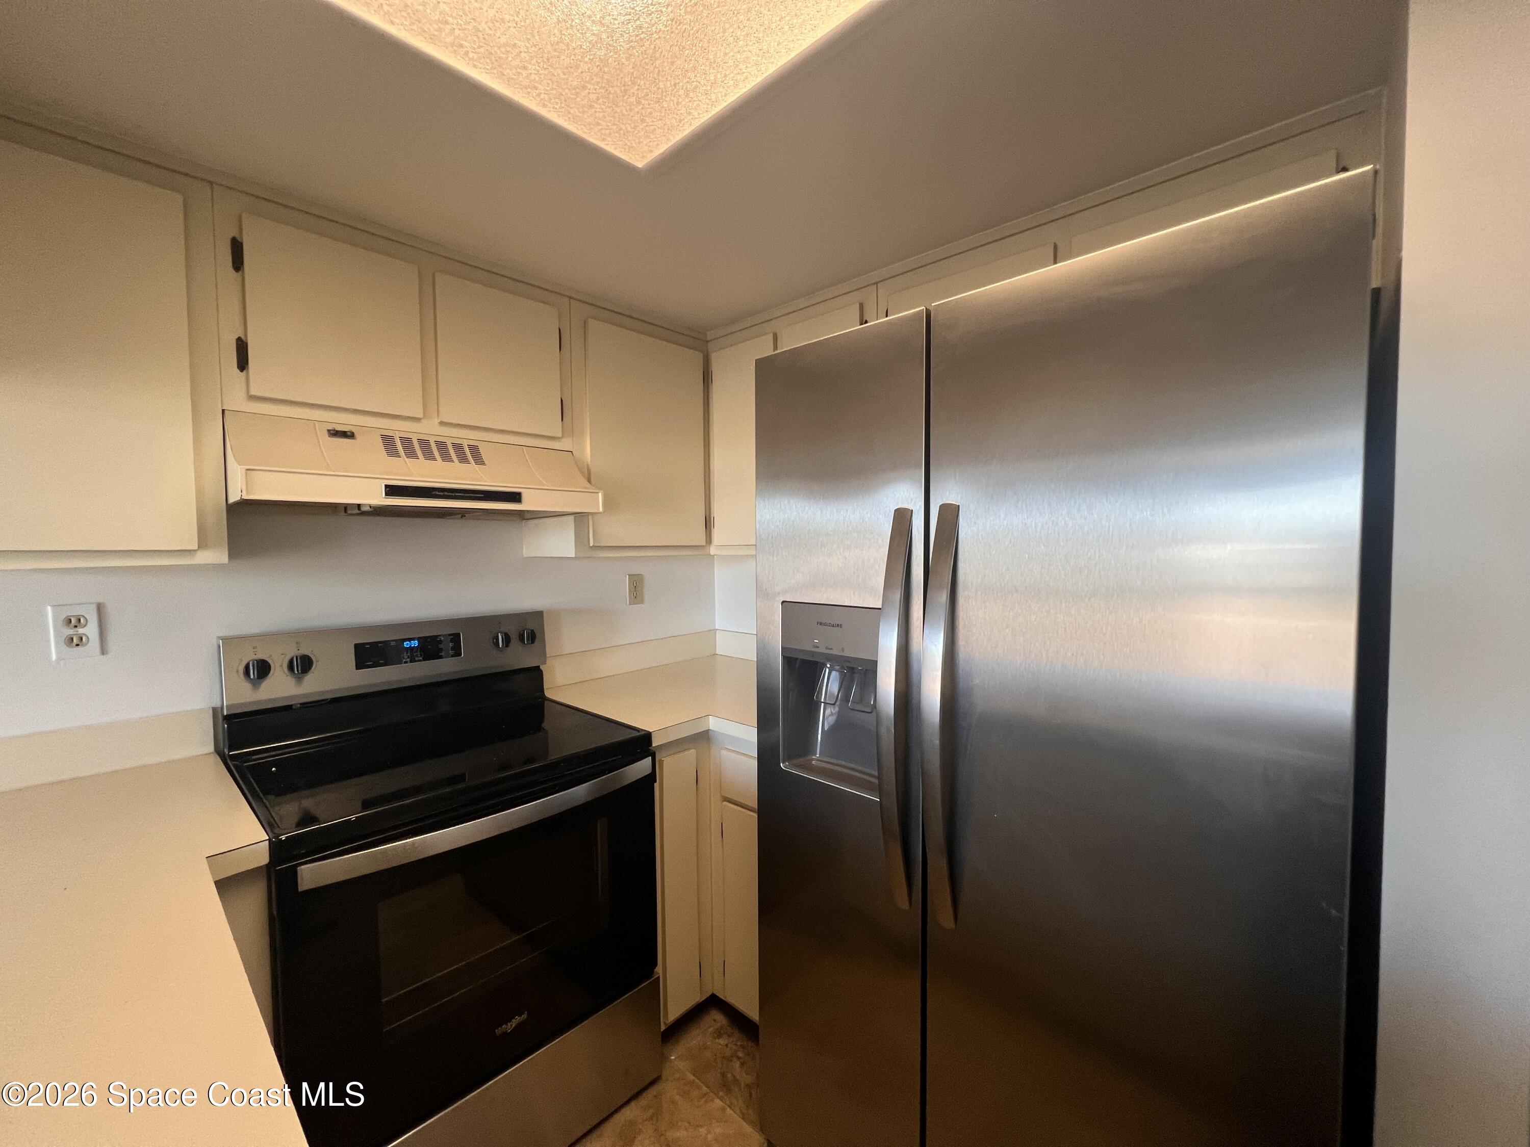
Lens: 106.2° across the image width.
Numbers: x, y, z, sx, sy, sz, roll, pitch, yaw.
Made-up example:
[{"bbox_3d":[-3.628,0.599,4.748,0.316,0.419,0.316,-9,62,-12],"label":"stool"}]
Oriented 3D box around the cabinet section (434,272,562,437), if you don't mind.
[{"bbox_3d":[-0.827,-0.568,1.652,0.350,0.366,0.325,2,3,42],"label":"cabinet section"}]

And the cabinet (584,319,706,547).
[{"bbox_3d":[-0.502,-0.435,2.014,0.350,0.680,0.463,2,3,42],"label":"cabinet"}]

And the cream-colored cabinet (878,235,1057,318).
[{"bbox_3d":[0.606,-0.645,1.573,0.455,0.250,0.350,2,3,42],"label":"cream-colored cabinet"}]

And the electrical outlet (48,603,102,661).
[{"bbox_3d":[-1.465,0.124,1.223,0.010,0.114,0.069,2,3,42],"label":"electrical outlet"}]

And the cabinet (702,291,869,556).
[{"bbox_3d":[0.164,-0.445,1.985,0.685,0.747,0.350,2,3,42],"label":"cabinet"}]

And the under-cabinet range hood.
[{"bbox_3d":[-0.897,-0.254,1.497,0.468,0.177,0.759,2,3,42],"label":"under-cabinet range hood"}]

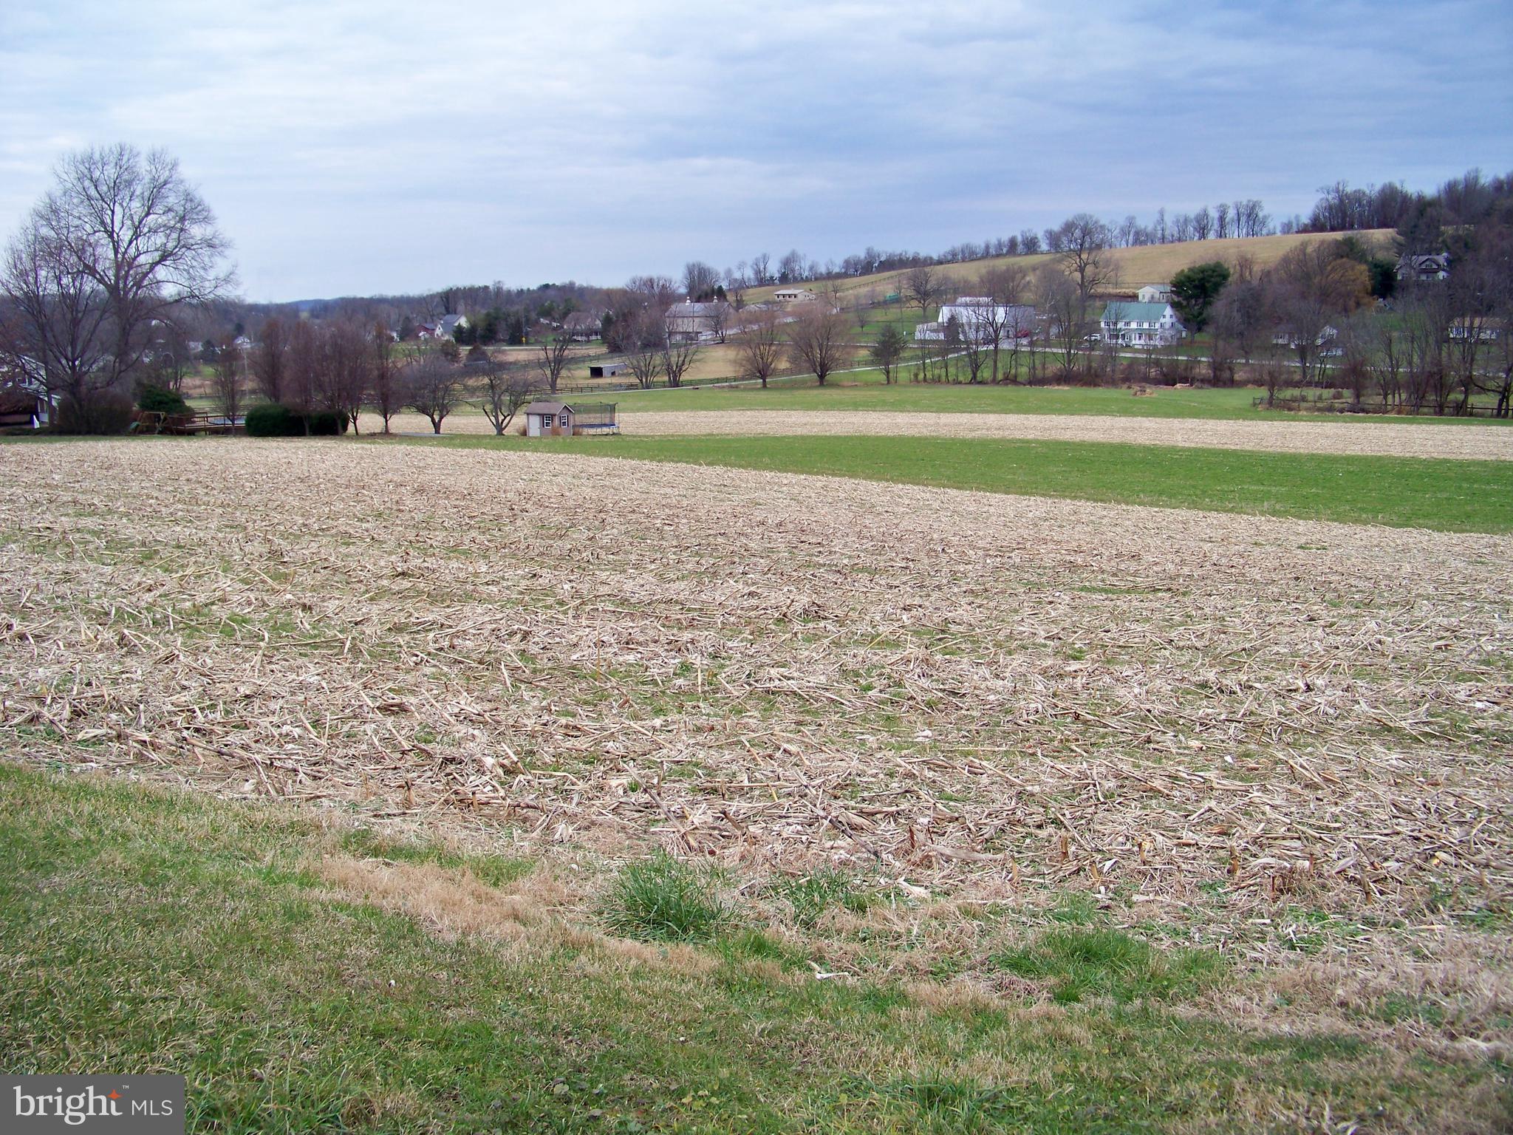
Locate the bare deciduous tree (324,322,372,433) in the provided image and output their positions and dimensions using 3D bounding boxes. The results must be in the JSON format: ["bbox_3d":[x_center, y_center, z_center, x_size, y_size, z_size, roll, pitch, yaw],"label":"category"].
[{"bbox_3d":[-35.960,-16.610,126.170,3.980,9.950,3.980,-3,10,-16],"label":"bare deciduous tree"}]

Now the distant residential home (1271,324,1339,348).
[{"bbox_3d":[127.390,-53.670,335.000,15.500,5.700,9.500,4,10,25],"label":"distant residential home"}]

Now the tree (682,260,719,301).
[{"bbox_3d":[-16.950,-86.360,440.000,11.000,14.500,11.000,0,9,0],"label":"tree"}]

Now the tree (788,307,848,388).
[{"bbox_3d":[10.550,-38.110,248.870,10.190,13.510,10.190,0,10,2],"label":"tree"}]

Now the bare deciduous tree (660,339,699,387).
[{"bbox_3d":[-13.220,-35.410,251.300,6.790,8.360,6.790,-1,10,-3],"label":"bare deciduous tree"}]

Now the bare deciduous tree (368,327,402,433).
[{"bbox_3d":[-30.370,-15.330,118.000,2.900,8.700,2.900,0,9,0],"label":"bare deciduous tree"}]

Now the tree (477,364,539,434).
[{"bbox_3d":[-21.740,-14.620,125.480,5.270,6.190,5.270,-2,10,-10],"label":"tree"}]

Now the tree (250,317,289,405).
[{"bbox_3d":[-43.270,-17.990,128.000,3.400,8.800,3.400,0,9,0],"label":"tree"}]

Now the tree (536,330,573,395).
[{"bbox_3d":[-30.130,-30.660,215.000,5.500,9.800,5.500,0,9,0],"label":"tree"}]

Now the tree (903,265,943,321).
[{"bbox_3d":[47.210,-78.120,410.000,11.400,16.300,11.400,0,9,0],"label":"tree"}]

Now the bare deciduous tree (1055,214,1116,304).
[{"bbox_3d":[83.840,-77.960,368.000,15.300,25.000,15.000,0,9,0],"label":"bare deciduous tree"}]

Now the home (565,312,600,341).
[{"bbox_3d":[-51.290,-70.840,424.270,9.300,8.750,7.600,5,11,26],"label":"home"}]

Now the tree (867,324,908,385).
[{"bbox_3d":[20.740,-33.820,228.000,6.500,9.600,6.500,0,9,0],"label":"tree"}]

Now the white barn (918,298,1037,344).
[{"bbox_3d":[53.210,-60.090,350.000,26.000,11.000,13.000,4,10,21],"label":"white barn"}]

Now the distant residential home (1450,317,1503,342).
[{"bbox_3d":[164.700,-54.360,330.000,12.800,5.600,8.500,6,11,32],"label":"distant residential home"}]

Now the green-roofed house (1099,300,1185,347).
[{"bbox_3d":[92.310,-58.240,345.000,15.500,11.000,12.000,8,12,39],"label":"green-roofed house"}]

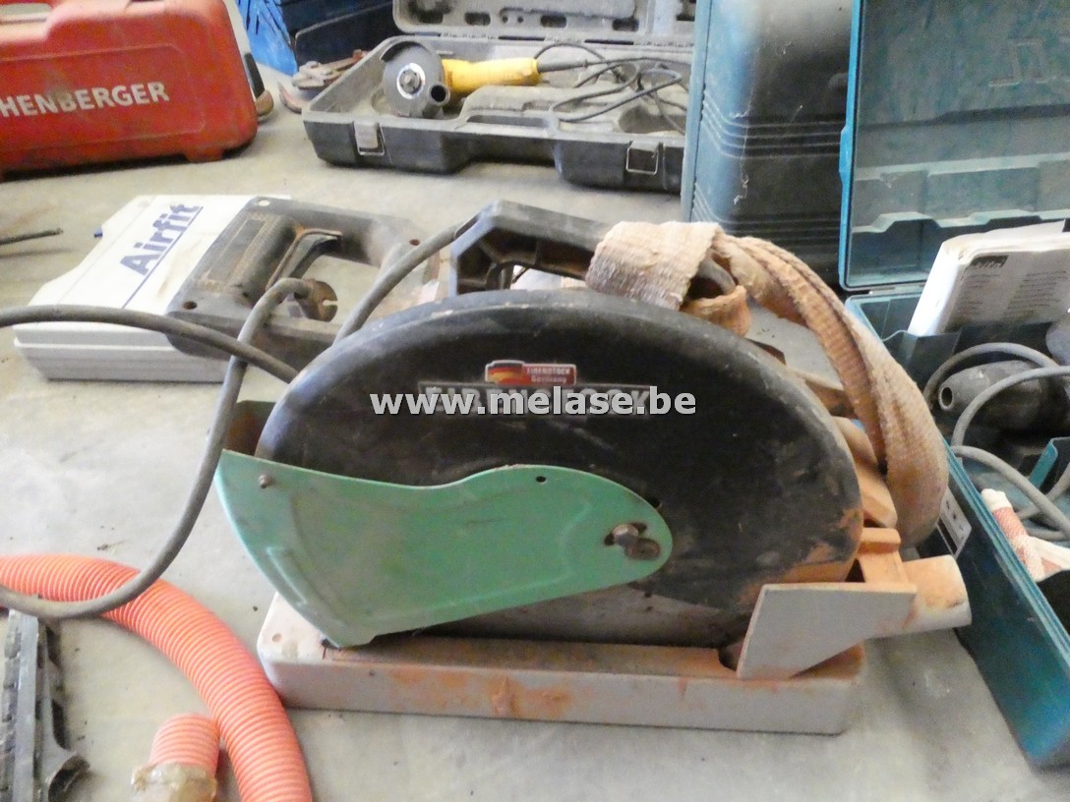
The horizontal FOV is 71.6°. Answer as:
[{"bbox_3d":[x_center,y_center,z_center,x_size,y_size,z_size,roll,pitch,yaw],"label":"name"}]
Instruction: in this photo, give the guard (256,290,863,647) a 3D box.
[{"bbox_3d":[0.009,0.057,0.452,0.374,0.295,0.060,2,41,3],"label":"guard"}]

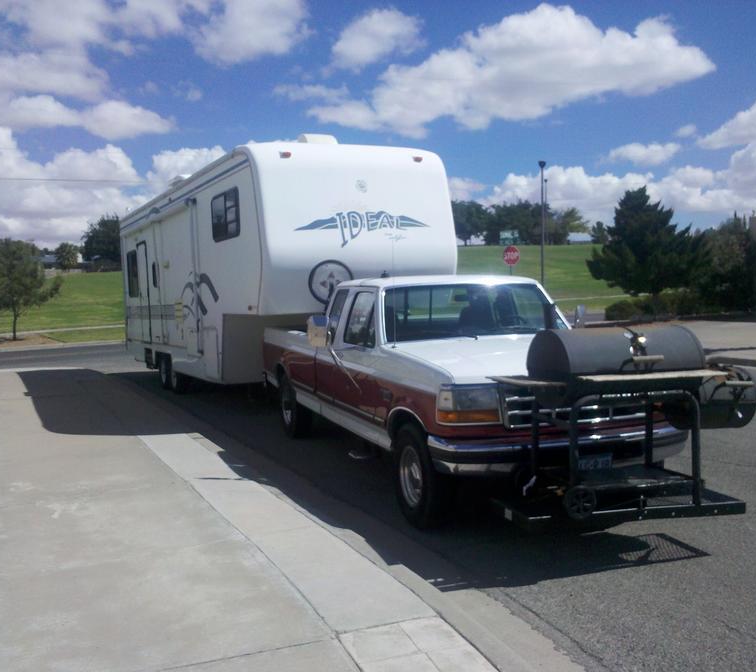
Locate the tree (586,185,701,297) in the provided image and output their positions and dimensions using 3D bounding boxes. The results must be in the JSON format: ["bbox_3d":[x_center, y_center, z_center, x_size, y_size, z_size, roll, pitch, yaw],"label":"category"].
[{"bbox_3d":[10.952,-3.472,32.000,4.800,5.350,4.800,-1,3,0],"label":"tree"}]

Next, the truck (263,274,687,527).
[{"bbox_3d":[0.400,0.356,8.139,2.100,1.880,5.970,-3,4,-20],"label":"truck"}]

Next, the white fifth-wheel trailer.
[{"bbox_3d":[-2.375,-0.855,13.969,2.500,3.740,10.400,-3,4,-26],"label":"white fifth-wheel trailer"}]

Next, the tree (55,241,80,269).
[{"bbox_3d":[-41.868,-10.720,105.000,3.500,3.800,3.500,-1,3,0],"label":"tree"}]

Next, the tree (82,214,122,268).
[{"bbox_3d":[-36.070,-12.810,105.000,7.000,7.000,7.000,-1,3,0],"label":"tree"}]

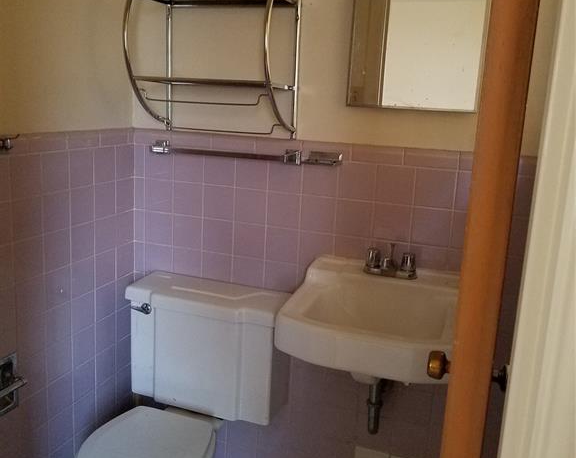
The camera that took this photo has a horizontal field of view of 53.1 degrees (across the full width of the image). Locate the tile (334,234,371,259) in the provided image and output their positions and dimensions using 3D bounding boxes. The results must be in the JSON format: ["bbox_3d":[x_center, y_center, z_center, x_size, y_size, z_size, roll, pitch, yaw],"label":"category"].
[{"bbox_3d":[0.191,0.076,1.719,0.108,0.108,0.010,7,13,18],"label":"tile"}]

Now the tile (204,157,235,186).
[{"bbox_3d":[-0.210,-0.188,1.807,0.107,0.107,0.009,7,13,18],"label":"tile"}]

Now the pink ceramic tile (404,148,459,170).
[{"bbox_3d":[0.396,-0.193,1.593,0.152,0.051,0.010,7,13,18],"label":"pink ceramic tile"}]

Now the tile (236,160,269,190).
[{"bbox_3d":[-0.108,-0.174,1.768,0.108,0.107,0.009,7,13,18],"label":"tile"}]

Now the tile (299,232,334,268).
[{"bbox_3d":[0.088,0.063,1.753,0.108,0.108,0.010,7,13,18],"label":"tile"}]

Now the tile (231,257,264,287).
[{"bbox_3d":[-0.128,0.143,1.848,0.107,0.107,0.010,7,13,17],"label":"tile"}]

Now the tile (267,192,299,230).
[{"bbox_3d":[-0.010,-0.057,1.762,0.108,0.108,0.010,7,13,18],"label":"tile"}]

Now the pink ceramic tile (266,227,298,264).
[{"bbox_3d":[-0.016,0.050,1.780,0.108,0.107,0.009,7,13,18],"label":"pink ceramic tile"}]

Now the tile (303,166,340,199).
[{"bbox_3d":[0.100,-0.149,1.706,0.107,0.107,0.009,7,13,18],"label":"tile"}]

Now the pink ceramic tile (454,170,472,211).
[{"bbox_3d":[0.509,-0.097,1.561,0.108,0.107,0.009,7,13,18],"label":"pink ceramic tile"}]

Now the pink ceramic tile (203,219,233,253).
[{"bbox_3d":[-0.222,0.025,1.855,0.107,0.107,0.009,7,13,18],"label":"pink ceramic tile"}]

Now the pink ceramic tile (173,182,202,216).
[{"bbox_3d":[-0.323,-0.097,1.866,0.107,0.107,0.010,7,13,17],"label":"pink ceramic tile"}]

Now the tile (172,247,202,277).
[{"bbox_3d":[-0.333,0.117,1.911,0.108,0.108,0.010,7,13,18],"label":"tile"}]

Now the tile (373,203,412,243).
[{"bbox_3d":[0.301,-0.018,1.674,0.107,0.107,0.010,7,13,17],"label":"tile"}]

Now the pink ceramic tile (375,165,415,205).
[{"bbox_3d":[0.306,-0.125,1.638,0.108,0.108,0.010,7,13,18],"label":"pink ceramic tile"}]

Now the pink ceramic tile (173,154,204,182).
[{"bbox_3d":[-0.313,-0.200,1.837,0.108,0.107,0.009,7,13,18],"label":"pink ceramic tile"}]

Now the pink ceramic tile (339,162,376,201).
[{"bbox_3d":[0.203,-0.136,1.672,0.107,0.107,0.009,7,13,18],"label":"pink ceramic tile"}]

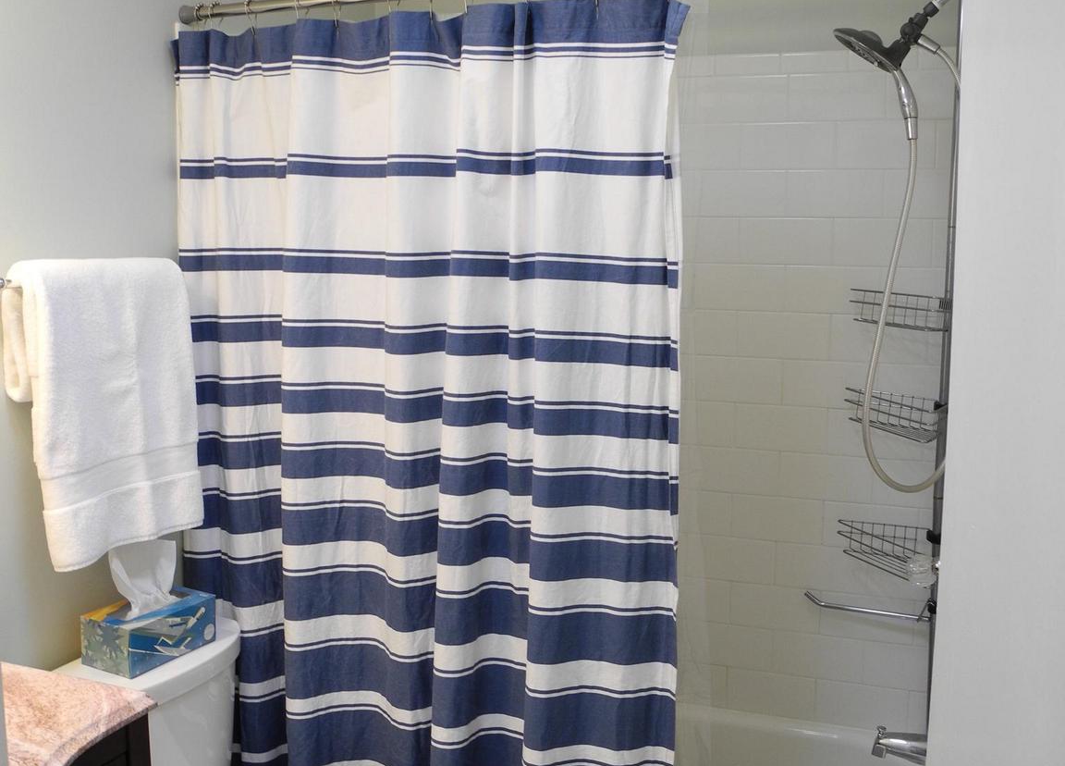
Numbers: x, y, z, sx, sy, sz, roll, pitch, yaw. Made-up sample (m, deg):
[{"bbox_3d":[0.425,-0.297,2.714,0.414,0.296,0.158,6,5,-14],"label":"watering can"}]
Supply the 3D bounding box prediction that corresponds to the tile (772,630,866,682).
[{"bbox_3d":[0.691,0.662,2.779,0.216,0.108,0.010,3,8,20],"label":"tile"}]

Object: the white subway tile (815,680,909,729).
[{"bbox_3d":[0.773,0.755,2.692,0.216,0.108,0.008,3,8,21],"label":"white subway tile"}]

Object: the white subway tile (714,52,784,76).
[{"bbox_3d":[0.491,-0.724,2.624,0.152,0.049,0.008,3,8,21],"label":"white subway tile"}]

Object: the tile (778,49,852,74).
[{"bbox_3d":[0.644,-0.729,2.613,0.152,0.051,0.010,3,8,20],"label":"tile"}]

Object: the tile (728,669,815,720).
[{"bbox_3d":[0.584,0.760,2.805,0.216,0.108,0.009,3,7,20],"label":"tile"}]

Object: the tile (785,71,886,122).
[{"bbox_3d":[0.697,-0.650,2.614,0.216,0.108,0.009,3,7,20],"label":"tile"}]

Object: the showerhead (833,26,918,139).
[{"bbox_3d":[0.669,-0.569,2.163,0.135,0.245,0.135,-16,1,22],"label":"showerhead"}]

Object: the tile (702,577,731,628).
[{"bbox_3d":[0.384,0.533,2.855,0.216,0.108,0.009,3,7,20],"label":"tile"}]

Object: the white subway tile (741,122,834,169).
[{"bbox_3d":[0.582,-0.537,2.611,0.216,0.108,0.008,3,8,21],"label":"white subway tile"}]

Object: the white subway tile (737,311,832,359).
[{"bbox_3d":[0.594,-0.115,2.712,0.216,0.108,0.010,3,8,20],"label":"white subway tile"}]

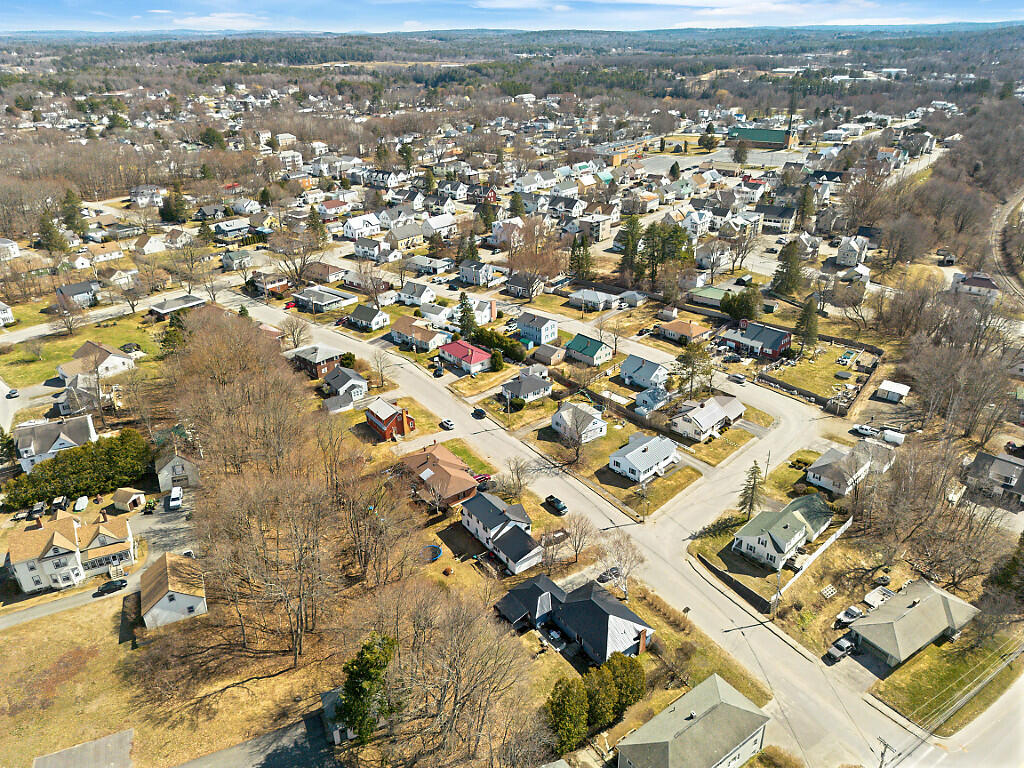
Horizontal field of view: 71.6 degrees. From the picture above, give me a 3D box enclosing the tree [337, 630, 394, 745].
[{"bbox_3d":[-19.320,40.980,94.940,6.400,17.500,6.400,0,26,0],"label":"tree"}]

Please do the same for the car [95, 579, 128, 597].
[{"bbox_3d":[-65.800,33.330,116.110,4.650,1.500,1.830,-12,29,-22],"label":"car"}]

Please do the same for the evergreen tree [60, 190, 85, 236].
[{"bbox_3d":[-227.580,-88.460,366.900,8.590,23.730,8.590,-1,26,0],"label":"evergreen tree"}]

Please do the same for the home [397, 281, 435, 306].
[{"bbox_3d":[-36.500,-35.520,273.310,11.410,6.570,7.980,19,32,34],"label":"home"}]

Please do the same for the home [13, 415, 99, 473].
[{"bbox_3d":[-109.340,13.810,171.120,15.350,10.500,9.090,-13,29,-22],"label":"home"}]

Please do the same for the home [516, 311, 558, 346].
[{"bbox_3d":[8.710,-18.970,237.260,10.810,7.580,7.980,22,35,39],"label":"home"}]

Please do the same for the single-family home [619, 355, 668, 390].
[{"bbox_3d":[38.820,-4.340,208.310,8.890,6.160,10.810,-23,34,-37],"label":"single-family home"}]

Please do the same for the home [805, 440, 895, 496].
[{"bbox_3d":[75.720,16.550,157.020,11.100,6.400,21.800,23,35,38],"label":"home"}]

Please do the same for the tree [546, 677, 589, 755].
[{"bbox_3d":[7.770,46.340,99.520,5.760,12.420,5.760,-1,26,0],"label":"tree"}]

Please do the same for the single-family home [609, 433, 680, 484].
[{"bbox_3d":[29.790,15.930,160.390,13.670,4.500,8.800,-23,34,-38],"label":"single-family home"}]

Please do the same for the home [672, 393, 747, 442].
[{"bbox_3d":[48.790,7.090,176.130,11.000,6.300,19.200,24,35,39],"label":"home"}]

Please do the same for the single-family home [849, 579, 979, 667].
[{"bbox_3d":[65.220,38.070,115.260,21.000,5.100,9.600,-16,31,-29],"label":"single-family home"}]

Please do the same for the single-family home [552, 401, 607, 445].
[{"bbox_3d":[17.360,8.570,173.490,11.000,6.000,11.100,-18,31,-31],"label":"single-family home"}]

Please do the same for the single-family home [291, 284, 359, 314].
[{"bbox_3d":[-67.670,-30.710,255.200,18.000,3.500,13.700,19,32,33],"label":"single-family home"}]

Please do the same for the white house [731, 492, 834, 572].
[{"bbox_3d":[52.840,26.120,136.900,11.000,7.200,22.300,23,34,38],"label":"white house"}]

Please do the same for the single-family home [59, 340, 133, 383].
[{"bbox_3d":[-120.670,-6.740,203.800,15.100,6.400,16.800,24,35,39],"label":"single-family home"}]

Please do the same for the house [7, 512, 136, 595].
[{"bbox_3d":[-82.900,30.630,135.320,18.890,11.310,9.090,-10,28,-18],"label":"house"}]

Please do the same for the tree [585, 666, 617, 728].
[{"bbox_3d":[12.360,43.380,98.140,4.700,10.910,4.700,0,26,0],"label":"tree"}]

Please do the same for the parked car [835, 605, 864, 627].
[{"bbox_3d":[58.480,39.990,123.110,4.400,1.550,1.820,-16,30,-28],"label":"parked car"}]

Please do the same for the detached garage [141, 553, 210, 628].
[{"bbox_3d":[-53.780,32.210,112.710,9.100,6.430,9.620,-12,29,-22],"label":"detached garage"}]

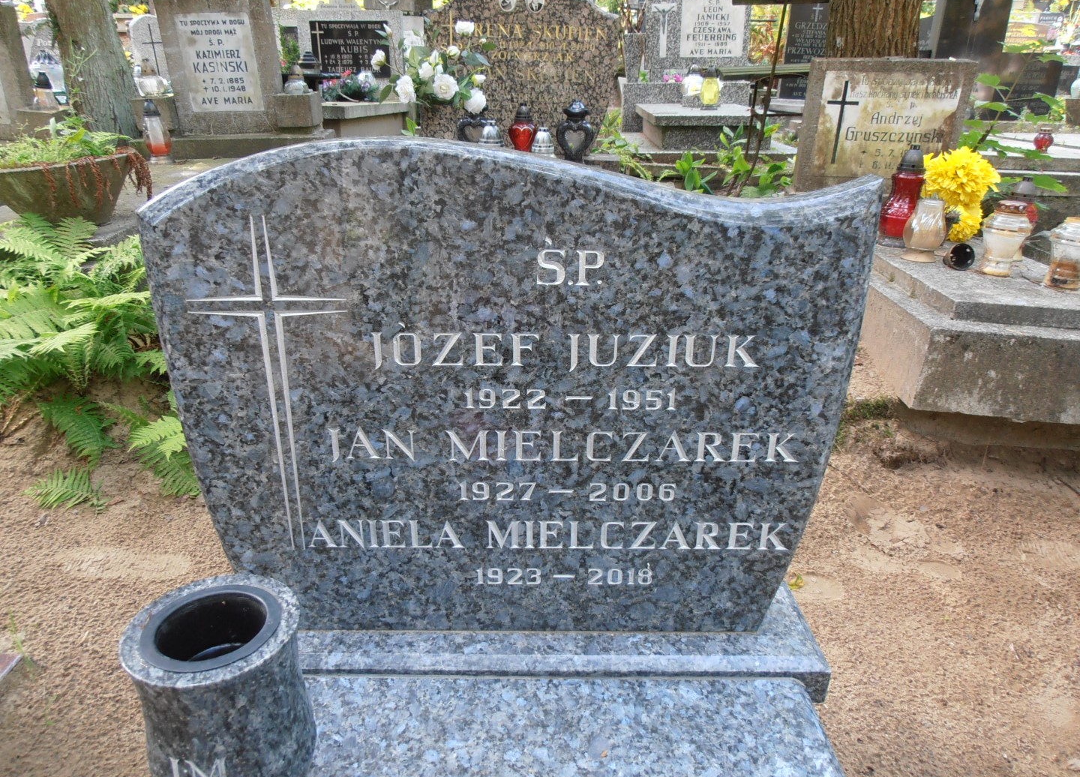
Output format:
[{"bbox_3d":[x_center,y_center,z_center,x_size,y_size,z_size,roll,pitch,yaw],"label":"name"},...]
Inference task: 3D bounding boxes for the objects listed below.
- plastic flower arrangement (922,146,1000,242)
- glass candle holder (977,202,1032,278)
[{"bbox_3d":[1.278,-0.590,2.270,0.230,0.270,0.200,2,24,0],"label":"plastic flower arrangement"},{"bbox_3d":[1.221,-0.396,1.963,0.127,0.180,0.127,2,24,0],"label":"glass candle holder"}]

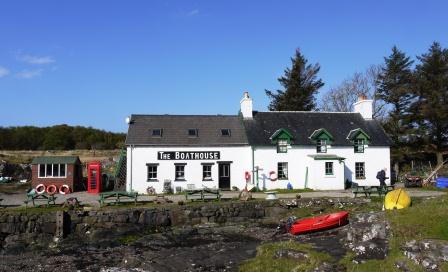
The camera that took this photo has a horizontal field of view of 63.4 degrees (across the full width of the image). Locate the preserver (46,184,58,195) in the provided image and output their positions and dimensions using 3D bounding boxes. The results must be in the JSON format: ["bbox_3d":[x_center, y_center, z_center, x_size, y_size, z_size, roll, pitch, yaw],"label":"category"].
[{"bbox_3d":[-12.680,3.986,26.700,0.720,0.720,0.120,0,-14,-3],"label":"preserver"}]

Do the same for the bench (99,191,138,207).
[{"bbox_3d":[-6.484,3.863,22.400,2.000,0.760,1.500,0,-2,-6],"label":"bench"}]

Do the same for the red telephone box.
[{"bbox_3d":[-9.911,3.176,27.800,0.920,2.460,0.920,0,-2,-10],"label":"red telephone box"}]

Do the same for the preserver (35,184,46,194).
[{"bbox_3d":[-13.900,4.040,27.500,0.730,0.730,0.130,0,-2,-8],"label":"preserver"}]

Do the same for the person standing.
[{"bbox_3d":[10.699,3.016,24.400,0.700,1.720,0.550,0,-2,-3],"label":"person standing"}]

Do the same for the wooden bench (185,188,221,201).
[{"bbox_3d":[-1.390,3.840,23.900,2.300,0.750,1.500,0,-2,-5],"label":"wooden bench"}]

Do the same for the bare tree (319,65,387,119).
[{"bbox_3d":[15.900,-1.900,45.000,9.000,13.500,8.500,0,-2,0],"label":"bare tree"}]

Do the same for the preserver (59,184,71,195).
[{"bbox_3d":[-11.744,3.964,26.700,0.720,0.720,0.120,0,-14,-3],"label":"preserver"}]

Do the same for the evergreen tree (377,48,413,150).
[{"bbox_3d":[17.086,-2.285,36.000,4.400,13.400,4.400,0,-2,0],"label":"evergreen tree"}]

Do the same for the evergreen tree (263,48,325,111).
[{"bbox_3d":[9.100,-3.300,46.000,8.300,15.500,8.300,0,-2,0],"label":"evergreen tree"}]

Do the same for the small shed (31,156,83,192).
[{"bbox_3d":[-13.200,3.030,28.900,3.250,2.800,2.400,0,-2,-8],"label":"small shed"}]

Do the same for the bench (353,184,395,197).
[{"bbox_3d":[10.150,3.800,24.600,2.350,0.760,1.500,0,-2,-5],"label":"bench"}]

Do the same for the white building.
[{"bbox_3d":[2.980,0.300,31.800,21.800,8.500,7.400,0,-2,-7],"label":"white building"}]

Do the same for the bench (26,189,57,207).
[{"bbox_3d":[-11.230,3.834,22.300,1.600,0.760,1.400,0,-2,-11],"label":"bench"}]

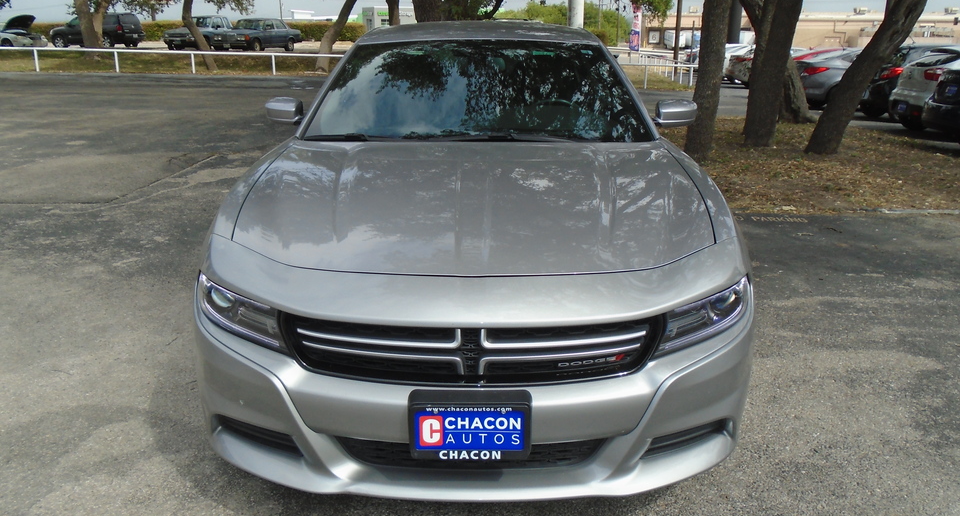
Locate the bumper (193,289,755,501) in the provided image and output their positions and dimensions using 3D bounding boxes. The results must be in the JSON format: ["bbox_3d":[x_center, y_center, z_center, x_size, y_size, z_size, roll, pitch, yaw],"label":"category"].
[{"bbox_3d":[-0.023,0.371,2.193,1.870,0.490,0.560,0,18,1],"label":"bumper"}]

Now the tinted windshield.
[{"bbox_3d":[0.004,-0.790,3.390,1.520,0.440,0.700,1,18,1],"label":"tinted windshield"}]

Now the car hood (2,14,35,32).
[{"bbox_3d":[-23.127,-11.754,36.176,0.900,0.750,1.400,3,18,8],"label":"car hood"}]

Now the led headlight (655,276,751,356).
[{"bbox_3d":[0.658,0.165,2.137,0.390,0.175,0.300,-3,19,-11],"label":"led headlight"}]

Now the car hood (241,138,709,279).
[{"bbox_3d":[-0.011,-0.237,2.621,1.600,0.260,1.250,1,18,1],"label":"car hood"}]

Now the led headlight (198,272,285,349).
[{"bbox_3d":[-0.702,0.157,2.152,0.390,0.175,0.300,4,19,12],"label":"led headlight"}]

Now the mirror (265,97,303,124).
[{"bbox_3d":[-0.973,-0.737,3.599,0.210,0.130,0.135,0,18,1],"label":"mirror"}]

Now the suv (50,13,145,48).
[{"bbox_3d":[-20.550,-12.170,38.550,4.950,1.850,1.920,4,19,12],"label":"suv"}]

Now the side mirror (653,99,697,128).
[{"bbox_3d":[0.965,-0.714,3.549,0.210,0.140,0.150,0,18,0],"label":"side mirror"}]

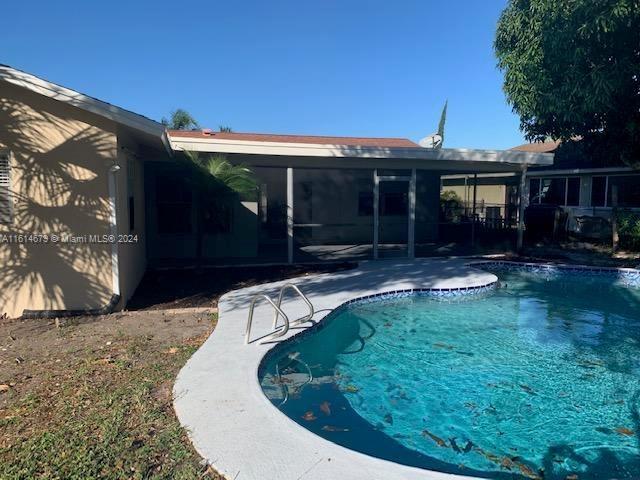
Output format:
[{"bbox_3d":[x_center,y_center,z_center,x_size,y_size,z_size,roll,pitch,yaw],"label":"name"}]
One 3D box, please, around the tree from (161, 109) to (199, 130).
[{"bbox_3d":[-8.416,-4.434,29.000,2.900,7.000,2.900,0,5,0],"label":"tree"}]

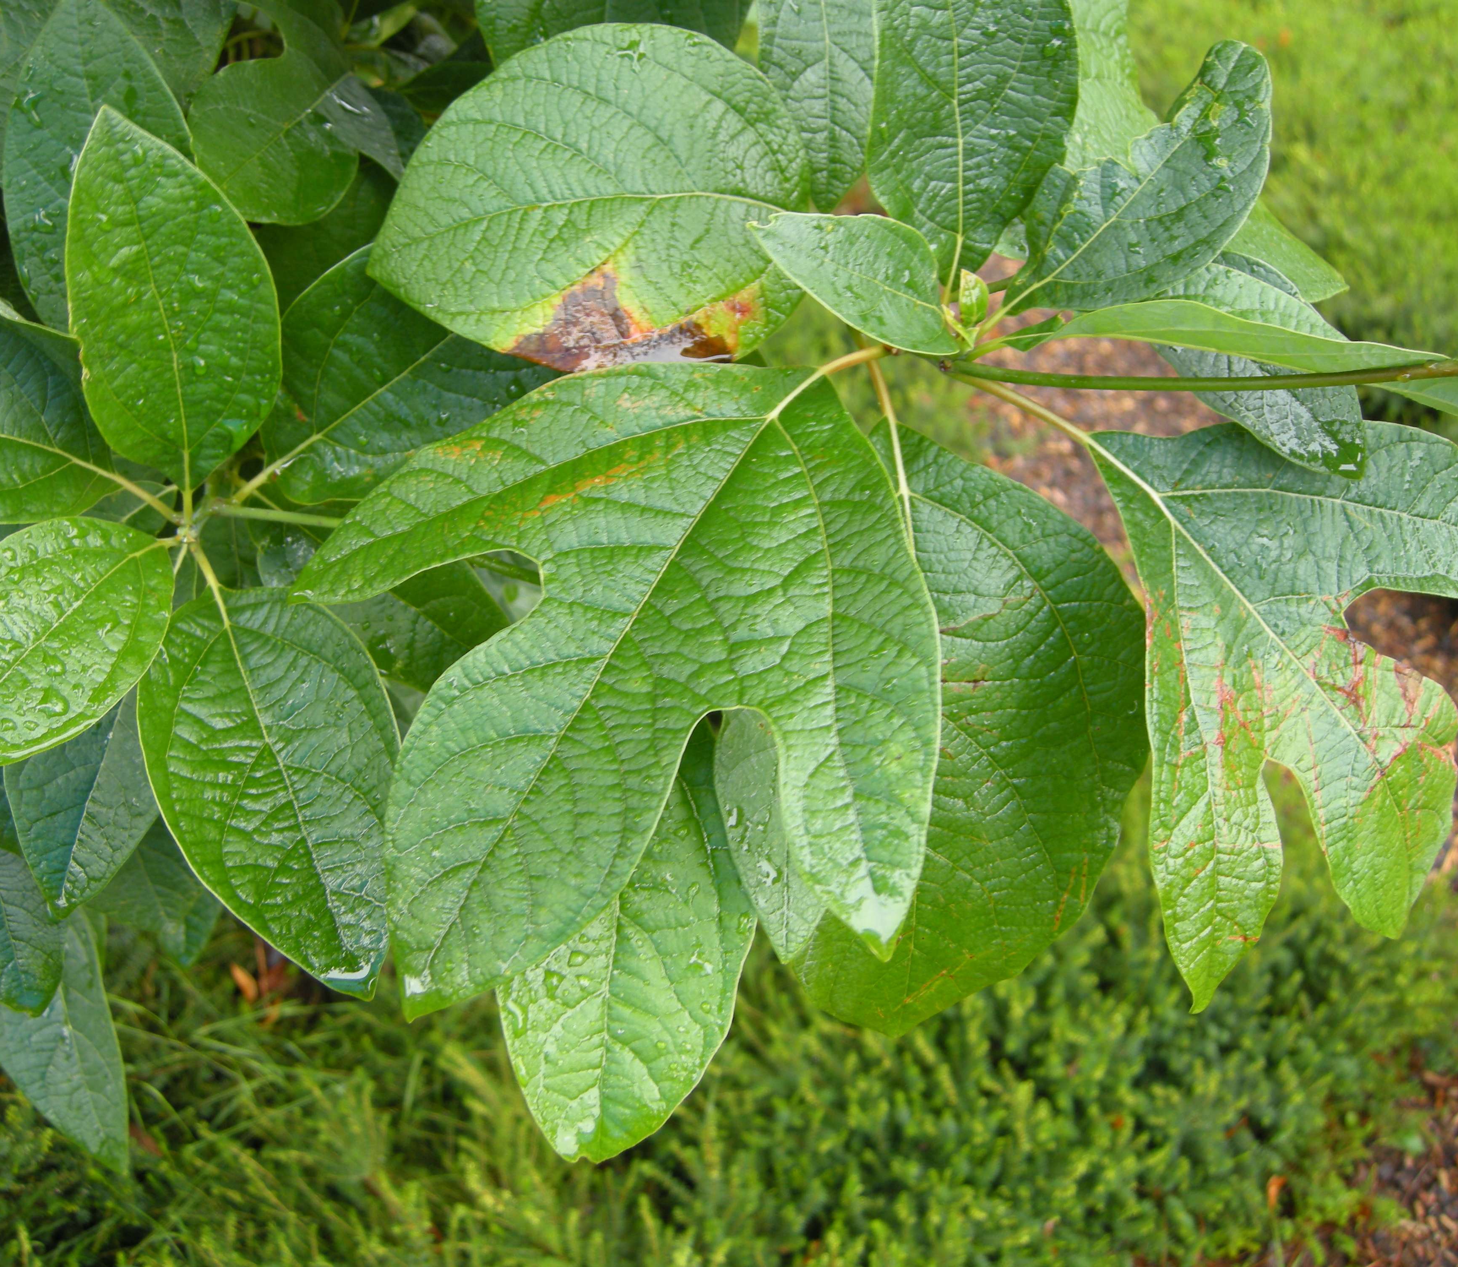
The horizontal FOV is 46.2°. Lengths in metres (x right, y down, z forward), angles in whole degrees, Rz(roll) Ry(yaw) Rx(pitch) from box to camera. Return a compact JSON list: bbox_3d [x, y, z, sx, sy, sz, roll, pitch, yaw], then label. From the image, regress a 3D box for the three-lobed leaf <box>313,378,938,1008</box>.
[{"bbox_3d":[-0.021,0.013,0.388,0.152,0.040,0.171,30,77,7],"label":"three-lobed leaf"}]

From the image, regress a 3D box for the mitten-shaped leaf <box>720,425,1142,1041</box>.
[{"bbox_3d":[0.052,0.024,0.433,0.108,0.035,0.151,3,78,-6],"label":"mitten-shaped leaf"}]

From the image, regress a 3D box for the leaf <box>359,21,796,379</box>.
[{"bbox_3d":[-0.035,-0.104,0.421,0.106,0.032,0.104,-7,67,0],"label":"leaf"}]

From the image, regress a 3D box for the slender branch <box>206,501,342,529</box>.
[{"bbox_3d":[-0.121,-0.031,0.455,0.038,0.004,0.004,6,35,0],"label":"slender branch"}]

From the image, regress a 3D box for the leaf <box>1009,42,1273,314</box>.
[{"bbox_3d":[0.103,-0.108,0.423,0.042,0.022,0.092,40,79,14],"label":"leaf"}]

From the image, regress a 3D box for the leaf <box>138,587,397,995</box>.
[{"bbox_3d":[-0.113,0.041,0.445,0.061,0.022,0.115,-21,75,-9],"label":"leaf"}]

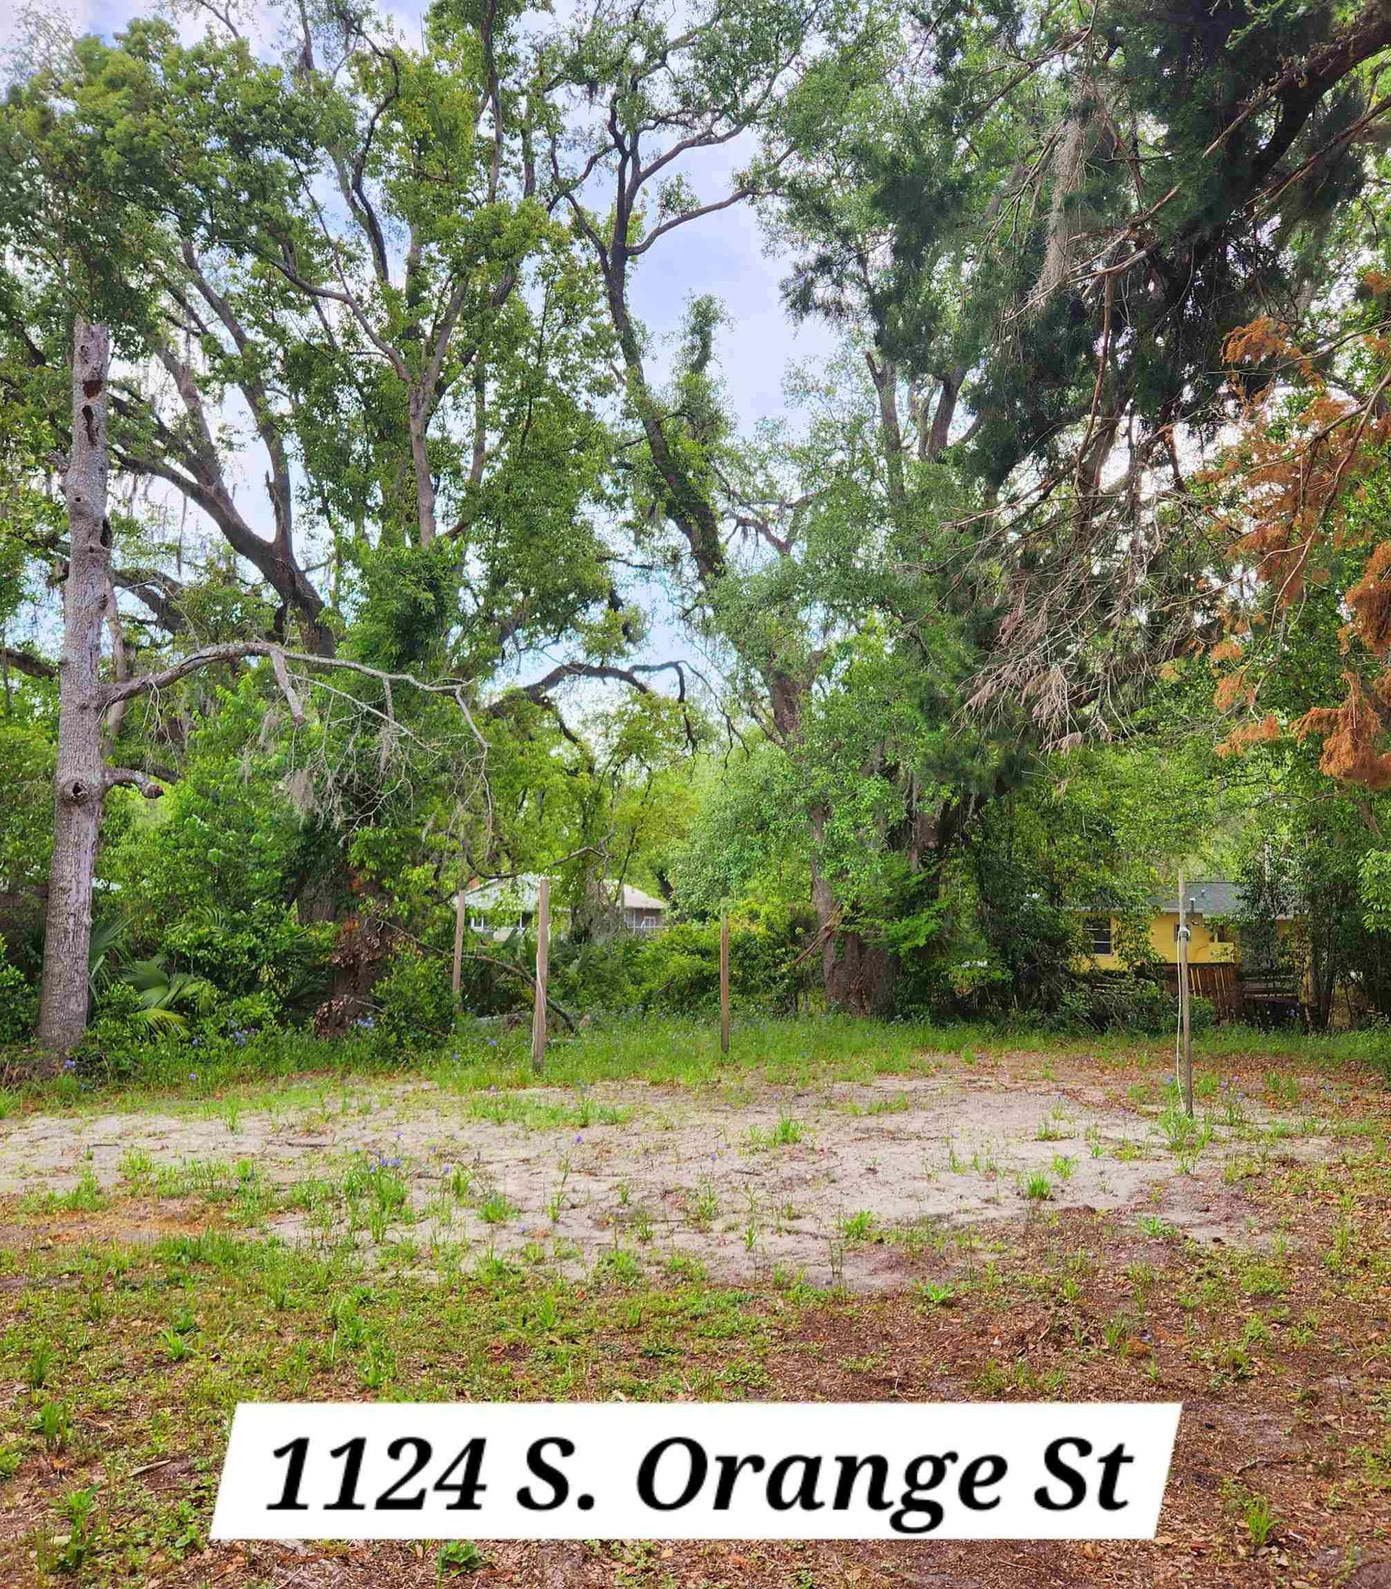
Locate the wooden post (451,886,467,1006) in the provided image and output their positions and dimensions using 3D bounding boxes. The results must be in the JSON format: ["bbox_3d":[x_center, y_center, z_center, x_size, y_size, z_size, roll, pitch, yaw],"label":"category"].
[{"bbox_3d":[-3.441,2.472,20.364,0.100,2.235,0.100,0,-6,0],"label":"wooden post"}]

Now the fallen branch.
[{"bbox_3d":[-3.402,2.832,22.000,3.182,1.785,0.700,0,-6,0],"label":"fallen branch"}]

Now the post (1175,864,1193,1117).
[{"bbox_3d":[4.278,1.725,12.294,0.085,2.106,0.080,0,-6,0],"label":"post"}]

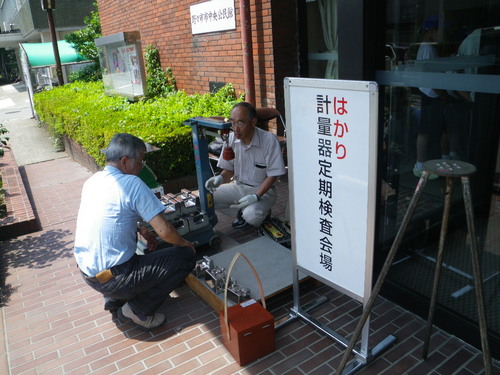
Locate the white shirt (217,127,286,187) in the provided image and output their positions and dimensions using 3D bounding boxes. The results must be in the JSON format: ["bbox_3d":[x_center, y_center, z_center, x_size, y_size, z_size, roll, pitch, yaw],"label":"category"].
[{"bbox_3d":[0.043,-0.234,3.278,0.520,0.500,0.320,5,33,24],"label":"white shirt"}]

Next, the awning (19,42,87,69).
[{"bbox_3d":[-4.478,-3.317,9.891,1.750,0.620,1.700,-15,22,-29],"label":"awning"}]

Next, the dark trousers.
[{"bbox_3d":[-0.613,0.470,2.299,0.600,0.410,0.420,-8,20,-11],"label":"dark trousers"}]

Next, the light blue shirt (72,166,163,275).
[{"bbox_3d":[-0.724,0.179,2.227,0.380,0.560,0.470,4,15,-25],"label":"light blue shirt"}]

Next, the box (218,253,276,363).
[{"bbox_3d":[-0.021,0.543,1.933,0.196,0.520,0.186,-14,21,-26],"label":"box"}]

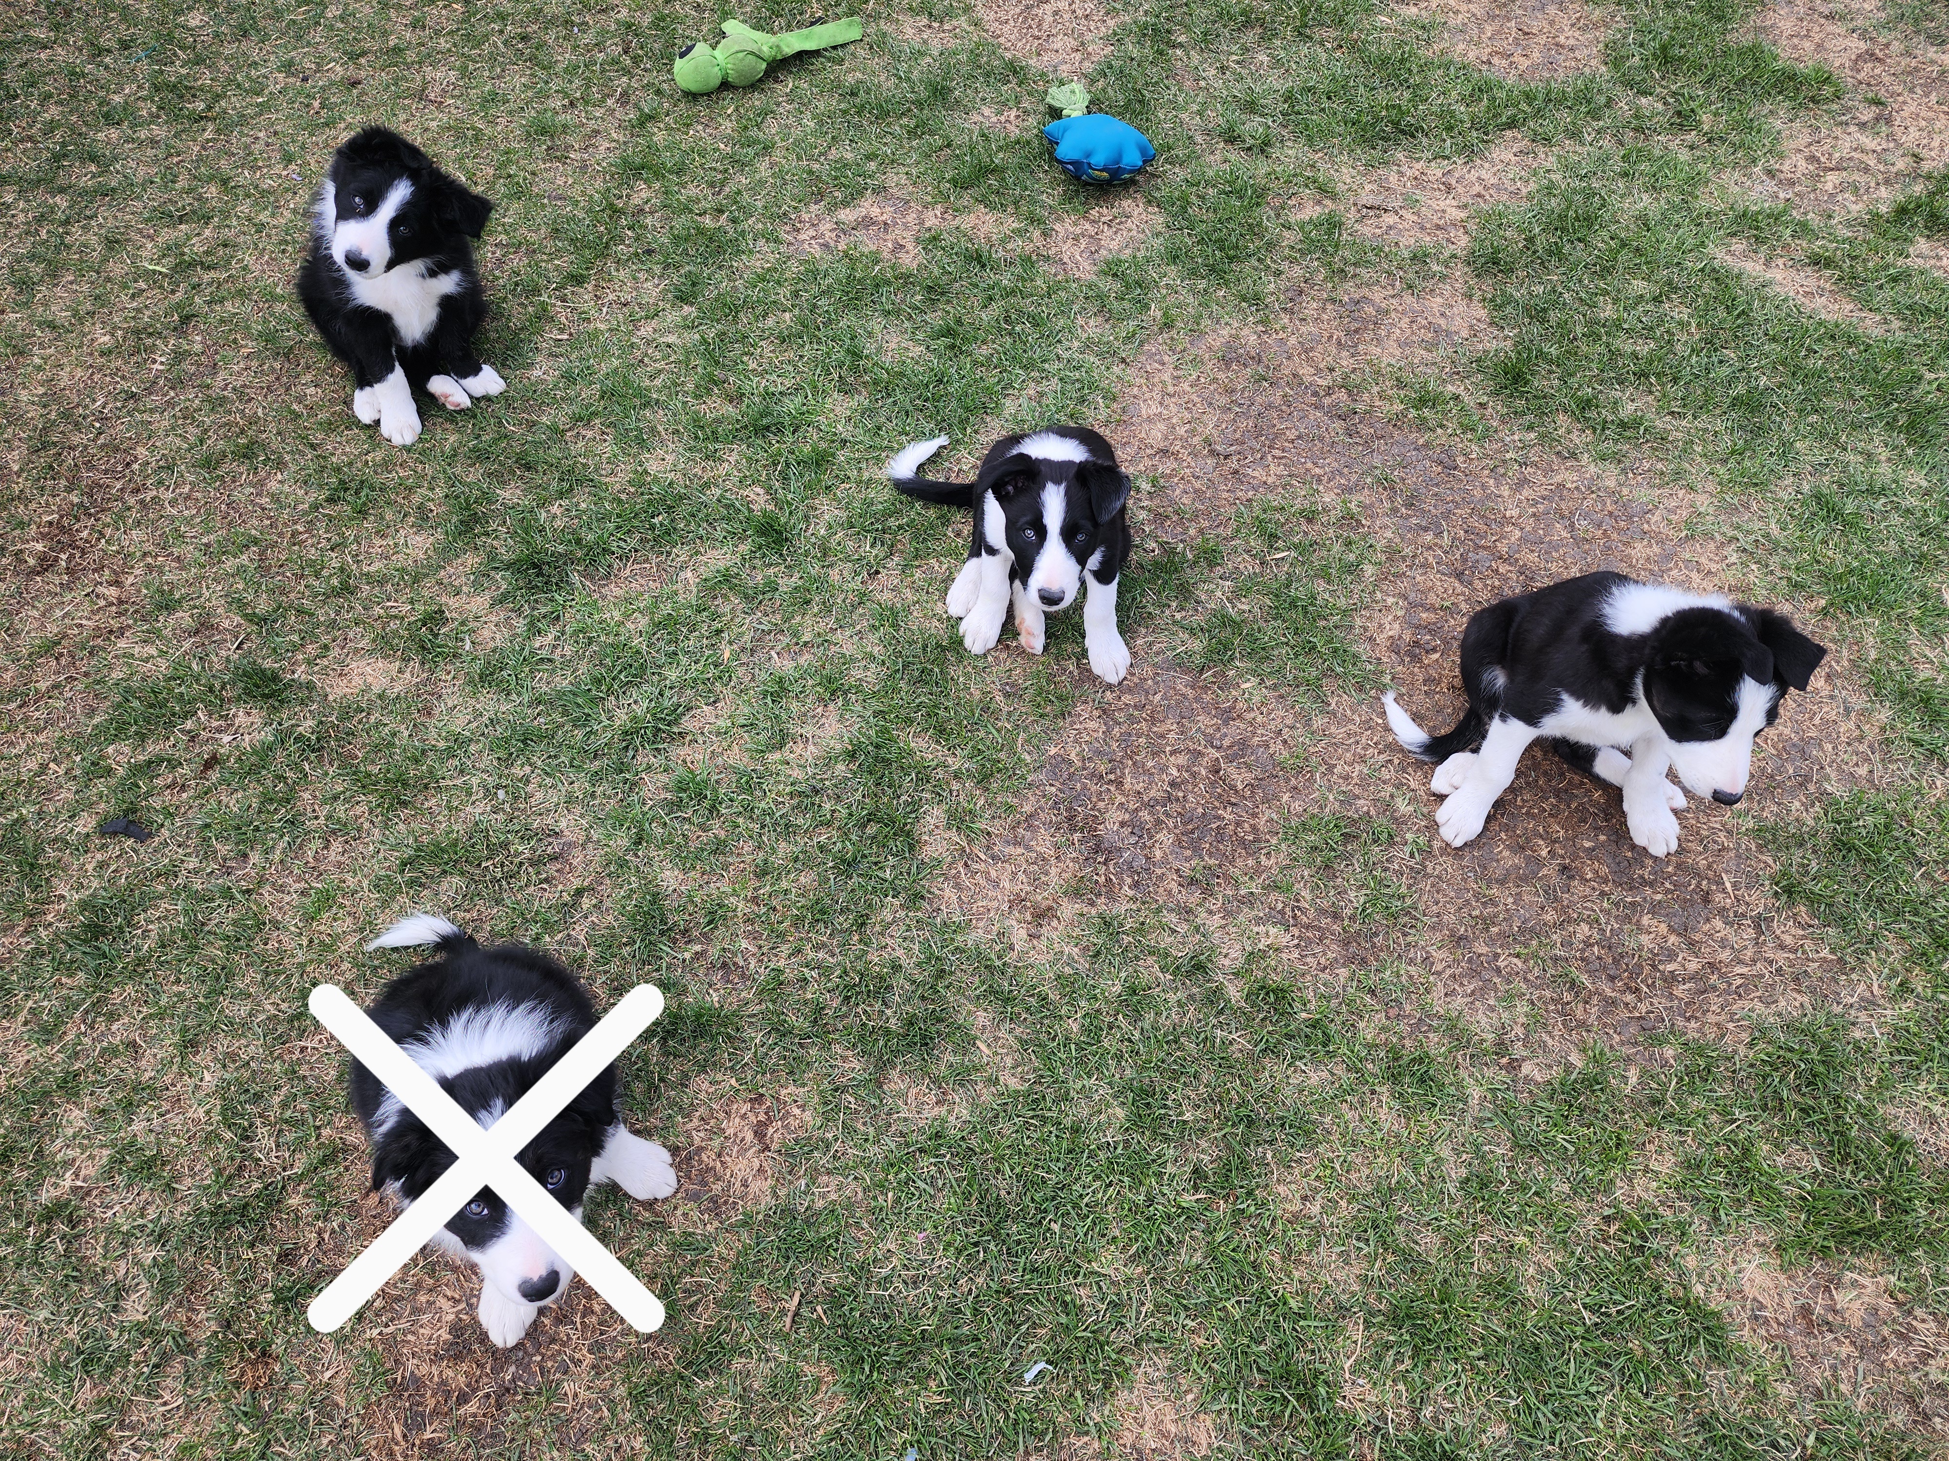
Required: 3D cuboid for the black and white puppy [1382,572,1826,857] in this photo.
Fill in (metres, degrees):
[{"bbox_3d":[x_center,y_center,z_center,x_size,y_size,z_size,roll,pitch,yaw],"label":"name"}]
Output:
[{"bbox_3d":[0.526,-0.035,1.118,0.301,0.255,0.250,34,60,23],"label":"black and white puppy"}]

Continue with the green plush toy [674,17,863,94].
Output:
[{"bbox_3d":[-0.329,-1.088,2.024,0.337,0.076,0.153,-27,58,-19],"label":"green plush toy"}]

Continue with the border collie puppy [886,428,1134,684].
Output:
[{"bbox_3d":[0.020,-0.229,1.265,0.264,0.255,0.260,5,53,3],"label":"border collie puppy"}]

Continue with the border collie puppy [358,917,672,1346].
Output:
[{"bbox_3d":[-0.355,0.270,0.968,0.210,0.270,0.330,-15,52,-12],"label":"border collie puppy"}]

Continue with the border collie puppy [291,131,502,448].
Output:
[{"bbox_3d":[-0.669,-0.534,1.457,0.204,0.316,0.265,-32,59,-22],"label":"border collie puppy"}]

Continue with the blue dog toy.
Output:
[{"bbox_3d":[0.185,-0.888,1.874,0.163,0.076,0.194,5,53,3],"label":"blue dog toy"}]

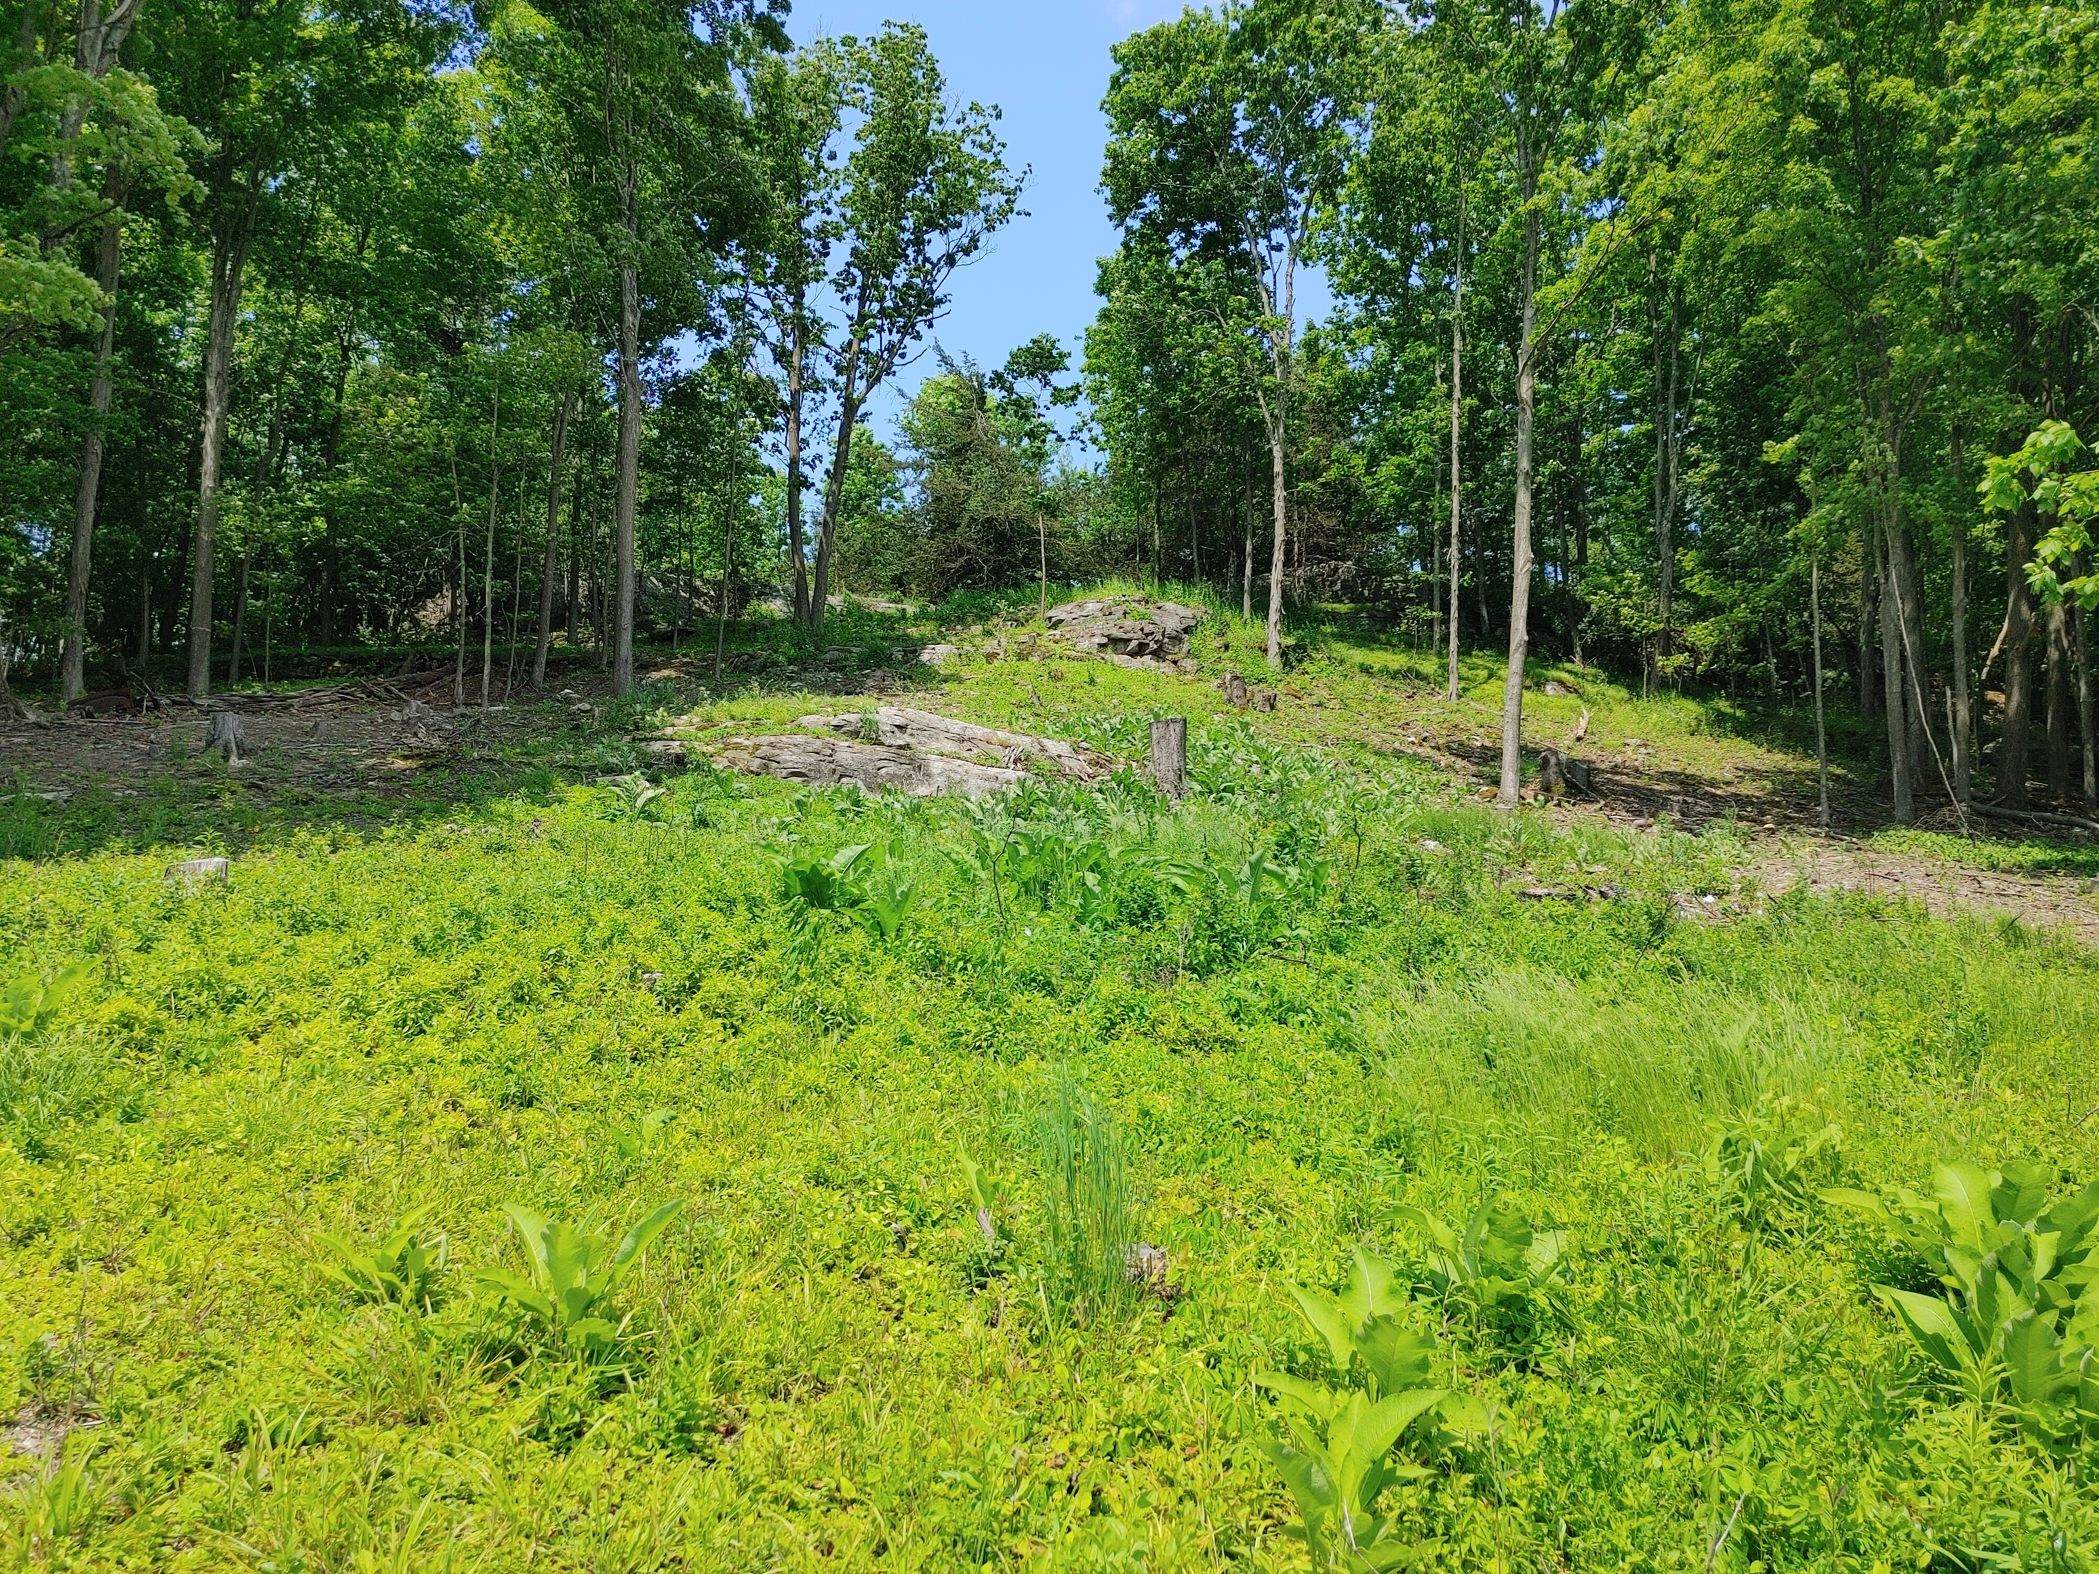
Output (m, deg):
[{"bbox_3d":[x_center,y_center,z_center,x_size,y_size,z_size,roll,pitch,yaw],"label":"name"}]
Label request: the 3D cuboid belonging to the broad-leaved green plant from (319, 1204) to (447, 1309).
[{"bbox_3d":[-1.903,1.346,4.500,0.360,0.270,0.350,1,-3,0],"label":"broad-leaved green plant"}]

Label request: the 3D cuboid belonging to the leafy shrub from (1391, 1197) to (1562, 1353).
[{"bbox_3d":[1.152,1.315,4.250,0.450,0.370,0.430,1,-3,0],"label":"leafy shrub"}]

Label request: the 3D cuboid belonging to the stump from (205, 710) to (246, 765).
[{"bbox_3d":[-10.454,-0.624,20.000,0.530,0.680,0.520,1,-3,0],"label":"stump"}]

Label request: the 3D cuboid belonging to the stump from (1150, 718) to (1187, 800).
[{"bbox_3d":[1.253,-0.300,16.500,0.390,0.860,0.390,1,-3,0],"label":"stump"}]

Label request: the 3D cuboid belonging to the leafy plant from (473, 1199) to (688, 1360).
[{"bbox_3d":[-1.247,1.308,4.200,0.550,0.390,0.500,1,-3,0],"label":"leafy plant"}]

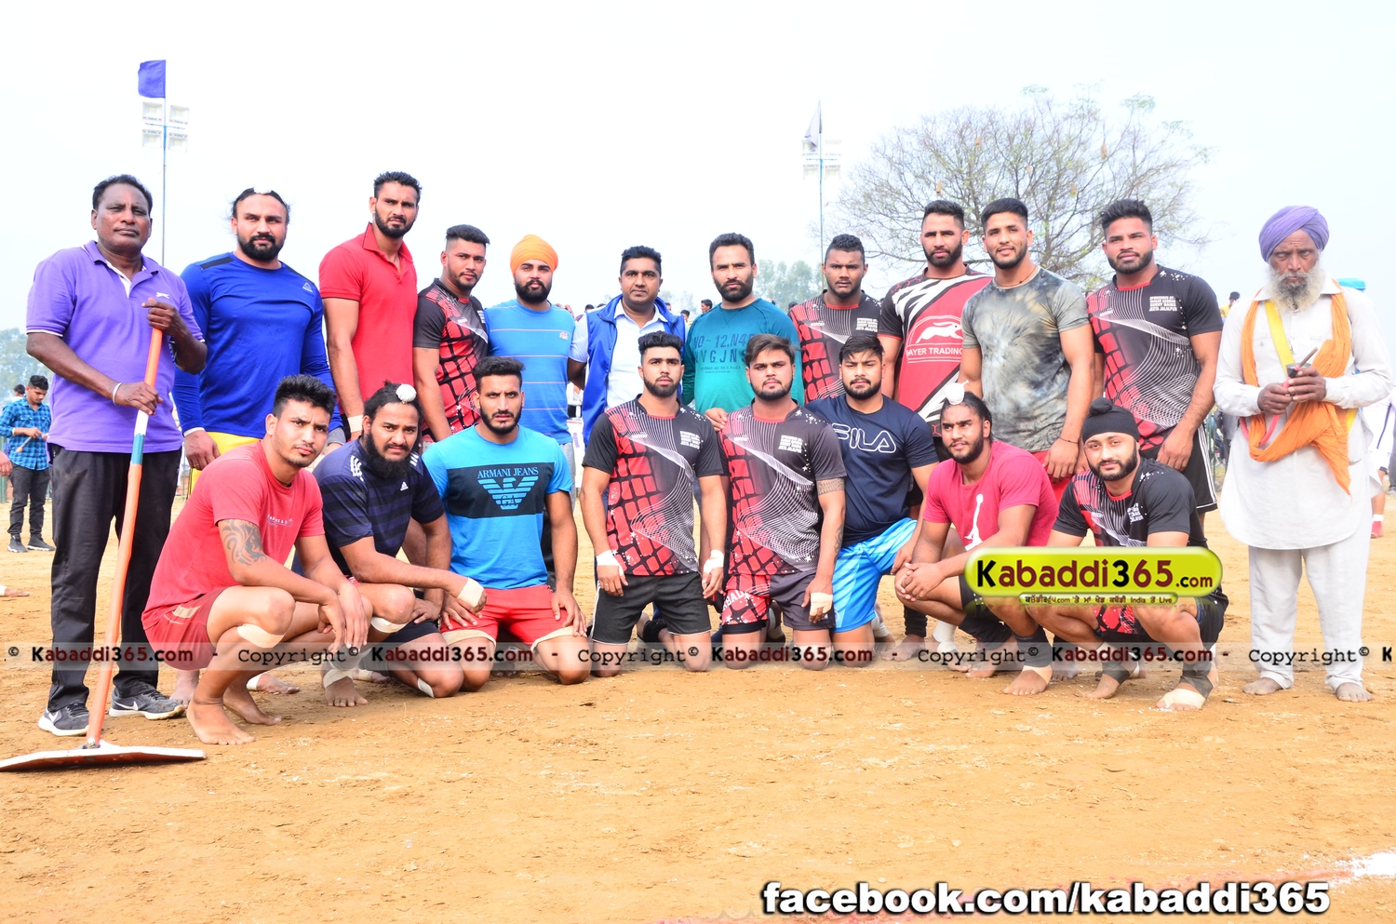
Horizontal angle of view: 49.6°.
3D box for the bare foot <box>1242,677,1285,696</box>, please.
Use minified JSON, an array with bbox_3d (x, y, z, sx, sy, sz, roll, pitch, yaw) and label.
[{"bbox_3d":[2.000,0.757,5.290,0.240,0.085,0.100,0,0,-42],"label":"bare foot"}]

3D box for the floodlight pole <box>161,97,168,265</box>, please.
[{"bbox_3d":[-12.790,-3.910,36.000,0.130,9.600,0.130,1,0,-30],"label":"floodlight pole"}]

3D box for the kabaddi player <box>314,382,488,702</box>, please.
[{"bbox_3d":[-1.083,0.262,5.520,0.540,1.110,0.680,-1,2,-34],"label":"kabaddi player"}]

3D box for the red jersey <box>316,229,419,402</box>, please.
[{"bbox_3d":[-1.222,-0.530,5.600,0.300,0.710,0.460,0,0,34],"label":"red jersey"}]

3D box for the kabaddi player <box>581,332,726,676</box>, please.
[{"bbox_3d":[-0.180,0.143,6.000,0.560,1.310,0.640,0,2,-9],"label":"kabaddi player"}]

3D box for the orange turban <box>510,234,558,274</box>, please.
[{"bbox_3d":[-0.674,-0.856,6.220,0.205,0.175,0.235,0,0,-10],"label":"orange turban"}]

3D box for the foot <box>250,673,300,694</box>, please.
[{"bbox_3d":[-1.545,0.772,5.380,0.250,0.090,0.100,0,0,25],"label":"foot"}]

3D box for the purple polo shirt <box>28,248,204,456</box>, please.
[{"bbox_3d":[-1.858,-0.364,4.800,0.510,0.670,0.320,0,0,-36],"label":"purple polo shirt"}]

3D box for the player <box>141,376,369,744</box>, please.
[{"bbox_3d":[-1.410,0.290,4.800,0.740,1.110,0.580,-1,0,37],"label":"player"}]

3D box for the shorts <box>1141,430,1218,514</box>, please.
[{"bbox_3d":[1.713,-0.008,5.570,0.430,0.420,0.310,0,0,30],"label":"shorts"}]

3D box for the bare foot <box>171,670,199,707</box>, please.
[{"bbox_3d":[-1.820,0.790,5.360,0.100,0.110,0.260,0,0,-5],"label":"bare foot"}]

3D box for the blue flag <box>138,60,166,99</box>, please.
[{"bbox_3d":[-13.040,-9.140,36.000,0.670,0.930,0.150,0,0,-12],"label":"blue flag"}]

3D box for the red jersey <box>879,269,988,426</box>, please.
[{"bbox_3d":[0.974,-0.432,5.950,0.520,0.690,0.300,0,0,7],"label":"red jersey"}]

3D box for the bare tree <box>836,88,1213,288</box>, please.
[{"bbox_3d":[10.700,-5.500,50.000,12.000,13.000,11.500,0,0,0],"label":"bare tree"}]

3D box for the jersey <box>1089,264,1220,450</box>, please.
[{"bbox_3d":[1.681,-0.378,5.570,0.520,0.690,0.300,0,0,32],"label":"jersey"}]

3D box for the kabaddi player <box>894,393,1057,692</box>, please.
[{"bbox_3d":[1.038,0.260,5.620,0.540,1.090,0.680,1,2,34],"label":"kabaddi player"}]

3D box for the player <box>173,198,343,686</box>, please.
[{"bbox_3d":[-1.580,-0.070,5.420,0.580,1.820,0.400,0,0,-14],"label":"player"}]

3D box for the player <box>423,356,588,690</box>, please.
[{"bbox_3d":[-0.745,0.220,5.830,0.620,1.230,0.620,0,0,-10],"label":"player"}]

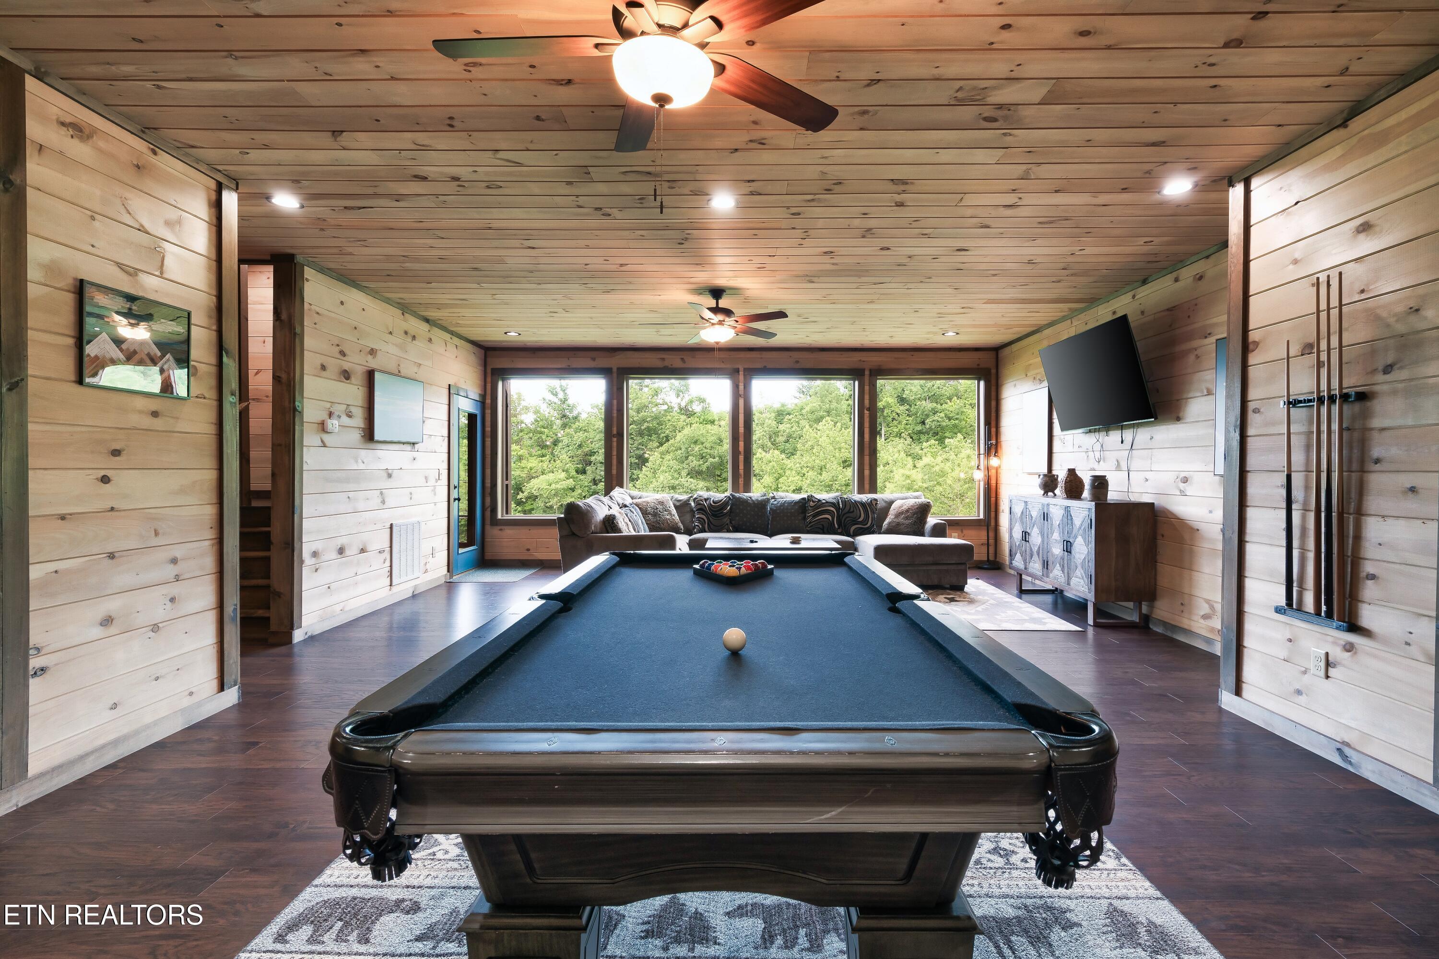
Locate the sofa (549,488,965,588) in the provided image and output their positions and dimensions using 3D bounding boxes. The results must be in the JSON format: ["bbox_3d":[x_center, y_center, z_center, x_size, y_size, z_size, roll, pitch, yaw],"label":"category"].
[{"bbox_3d":[0.558,0.620,6.562,3.880,0.950,2.080,0,1,1],"label":"sofa"}]

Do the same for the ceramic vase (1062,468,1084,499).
[{"bbox_3d":[3.047,0.035,5.512,0.206,0.262,0.206,0,1,1],"label":"ceramic vase"}]

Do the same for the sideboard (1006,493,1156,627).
[{"bbox_3d":[3.056,0.643,5.538,0.445,0.953,1.490,0,1,1],"label":"sideboard"}]

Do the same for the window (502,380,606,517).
[{"bbox_3d":[-2.036,-0.402,7.816,1.315,1.721,0.120,0,1,1],"label":"window"}]

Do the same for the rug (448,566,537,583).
[{"bbox_3d":[-2.495,1.071,7.236,0.730,0.012,1.030,0,1,1],"label":"rug"}]

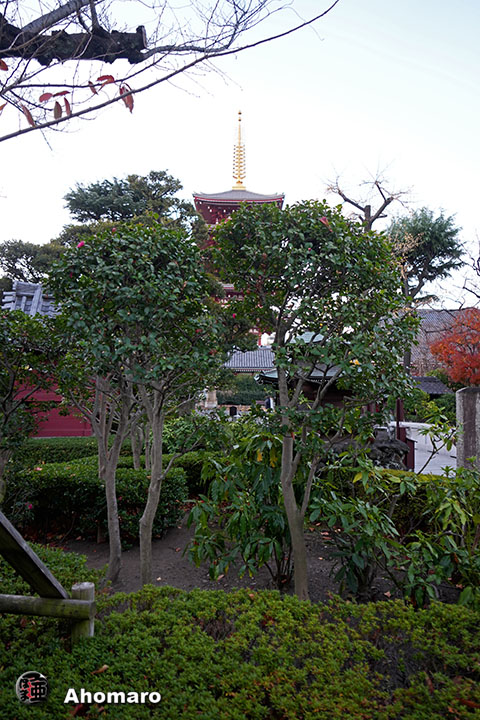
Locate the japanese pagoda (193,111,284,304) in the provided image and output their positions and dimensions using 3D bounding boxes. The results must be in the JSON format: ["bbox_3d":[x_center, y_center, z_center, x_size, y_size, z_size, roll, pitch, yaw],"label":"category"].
[{"bbox_3d":[0.029,-18.332,85.233,16.200,53.300,16.200,0,-5,0],"label":"japanese pagoda"}]

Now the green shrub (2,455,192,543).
[{"bbox_3d":[-1.719,1.617,5.588,2.050,0.800,1.050,0,-5,0],"label":"green shrub"}]

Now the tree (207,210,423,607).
[{"bbox_3d":[0.587,0.336,3.886,1.650,3.120,1.550,0,-5,0],"label":"tree"}]

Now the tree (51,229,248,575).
[{"bbox_3d":[-0.794,0.397,4.161,1.680,3.020,1.550,0,-5,0],"label":"tree"}]

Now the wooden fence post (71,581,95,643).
[{"bbox_3d":[-0.711,1.350,2.149,0.108,0.800,0.108,0,-5,0],"label":"wooden fence post"}]

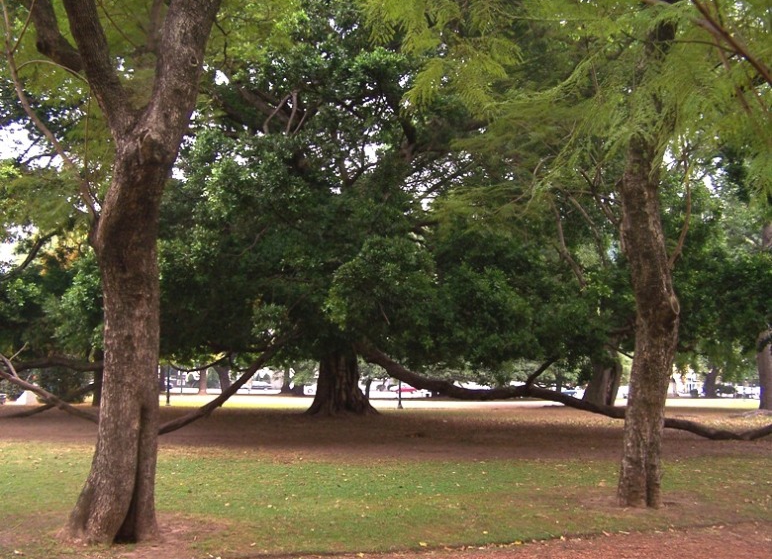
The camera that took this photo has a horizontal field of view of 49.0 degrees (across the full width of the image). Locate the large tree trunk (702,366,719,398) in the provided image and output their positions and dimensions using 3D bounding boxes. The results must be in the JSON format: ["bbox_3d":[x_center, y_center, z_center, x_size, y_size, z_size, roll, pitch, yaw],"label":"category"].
[{"bbox_3d":[26.419,8.386,69.000,1.300,2.600,1.250,0,-7,0],"label":"large tree trunk"}]

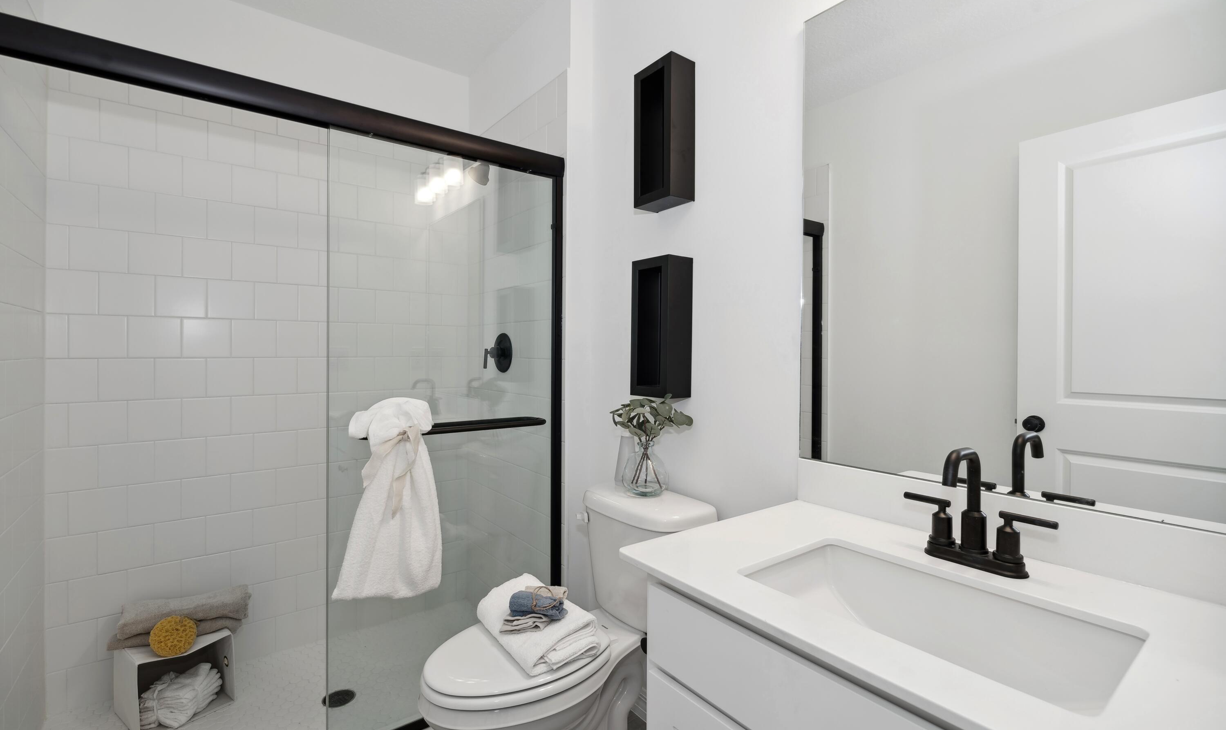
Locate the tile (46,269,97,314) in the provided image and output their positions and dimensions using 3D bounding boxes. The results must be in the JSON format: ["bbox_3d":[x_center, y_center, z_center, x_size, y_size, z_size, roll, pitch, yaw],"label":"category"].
[{"bbox_3d":[-1.897,-0.256,1.797,0.126,0.152,0.009,0,0,-36],"label":"tile"}]

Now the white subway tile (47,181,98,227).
[{"bbox_3d":[-1.884,-0.563,1.786,0.129,0.152,0.010,-1,2,-37],"label":"white subway tile"}]

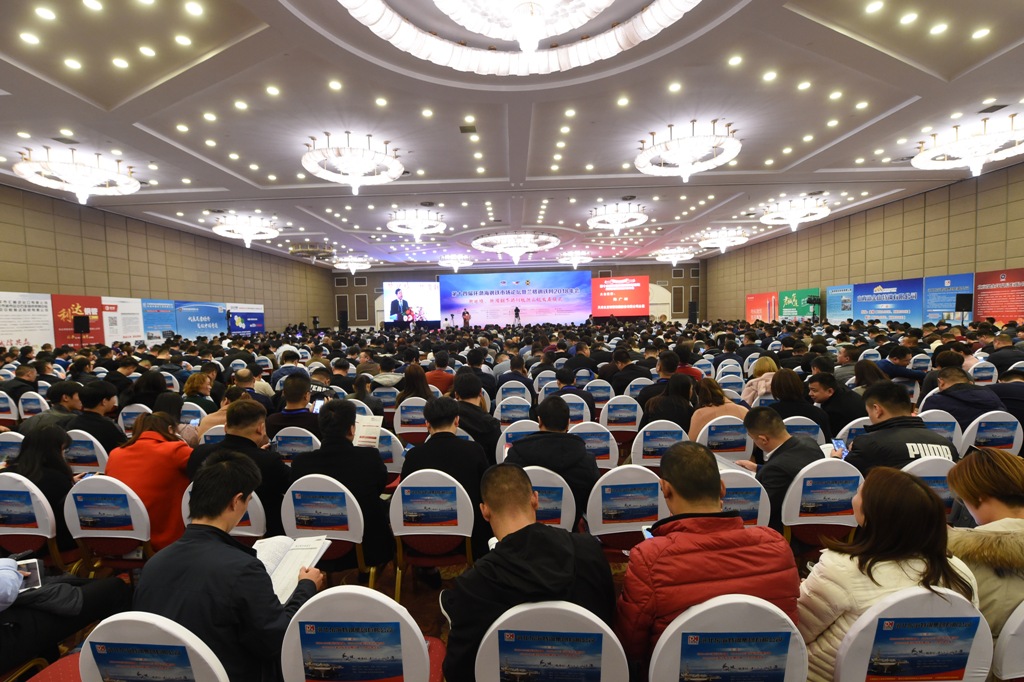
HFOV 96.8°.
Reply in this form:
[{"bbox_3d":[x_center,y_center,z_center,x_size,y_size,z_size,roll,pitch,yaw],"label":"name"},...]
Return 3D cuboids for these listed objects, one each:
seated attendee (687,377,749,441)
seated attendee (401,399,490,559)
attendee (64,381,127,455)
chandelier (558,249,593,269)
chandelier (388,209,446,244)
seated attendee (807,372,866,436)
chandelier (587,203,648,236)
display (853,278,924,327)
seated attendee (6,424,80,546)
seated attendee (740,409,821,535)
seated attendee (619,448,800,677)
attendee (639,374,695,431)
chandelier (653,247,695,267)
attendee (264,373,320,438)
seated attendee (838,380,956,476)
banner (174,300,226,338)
[{"bbox_3d":[1.689,0.886,3.897,0.490,1.200,0.730,-2,3,-2],"label":"seated attendee"},{"bbox_3d":[-0.376,0.954,2.845,0.510,1.285,0.680,-2,3,0],"label":"seated attendee"},{"bbox_3d":[-3.450,0.972,4.008,0.500,1.297,0.730,-1,3,8],"label":"attendee"},{"bbox_3d":[4.867,-6.180,34.705,2.650,1.420,2.650,-2,3,0],"label":"chandelier"},{"bbox_3d":[-4.536,-5.292,21.638,2.880,1.200,2.880,-1,3,0],"label":"chandelier"},{"bbox_3d":[2.771,0.846,3.852,0.600,1.250,0.750,-4,4,-35],"label":"seated attendee"},{"bbox_3d":[5.092,-5.686,22.009,2.980,1.220,2.980,-2,3,0],"label":"chandelier"},{"bbox_3d":[17.860,-1.333,21.785,0.100,2.970,4.040,-2,3,0],"label":"display"},{"bbox_3d":[-2.712,1.074,2.855,0.520,1.190,0.750,-1,3,15],"label":"seated attendee"},{"bbox_3d":[1.547,0.958,2.835,0.540,1.170,0.820,-2,3,-20],"label":"seated attendee"},{"bbox_3d":[0.600,0.971,1.681,0.580,1.300,0.780,-2,3,-3],"label":"seated attendee"},{"bbox_3d":[1.209,0.881,3.839,0.470,1.243,0.730,-1,3,3],"label":"attendee"},{"bbox_3d":[12.560,-6.367,35.279,2.930,1.200,2.930,-1,3,0],"label":"chandelier"},{"bbox_3d":[-1.698,0.933,3.913,0.540,1.310,0.750,-1,3,3],"label":"attendee"},{"bbox_3d":[2.185,0.876,2.853,0.580,1.300,0.800,-2,3,-8],"label":"seated attendee"},{"bbox_3d":[-16.443,-0.551,24.352,0.100,2.980,4.000,-2,3,0],"label":"banner"}]

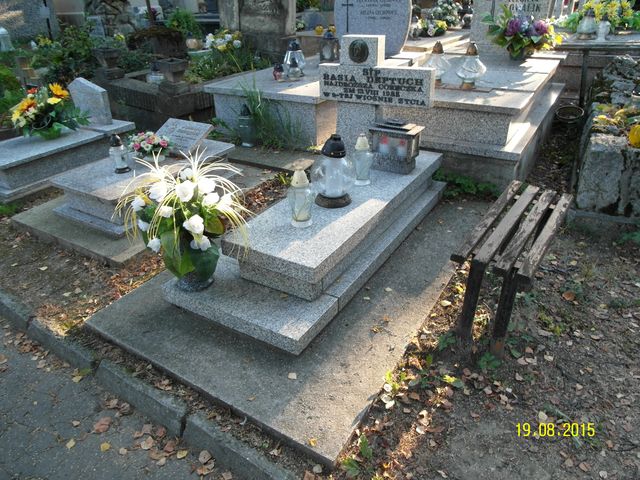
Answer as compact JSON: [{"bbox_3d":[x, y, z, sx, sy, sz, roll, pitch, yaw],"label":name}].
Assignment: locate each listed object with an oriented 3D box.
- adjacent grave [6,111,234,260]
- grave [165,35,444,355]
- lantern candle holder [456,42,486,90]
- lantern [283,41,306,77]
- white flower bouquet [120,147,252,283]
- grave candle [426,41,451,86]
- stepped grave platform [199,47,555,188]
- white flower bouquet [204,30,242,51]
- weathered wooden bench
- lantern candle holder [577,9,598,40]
[{"bbox_3d":[-1.284,-0.471,3.136,1.192,0.472,1.288,16,34,28],"label":"adjacent grave"},{"bbox_3d":[0.042,-0.466,2.396,0.800,1.032,1.816,16,34,28],"label":"grave"},{"bbox_3d":[1.240,-1.418,3.609,0.244,0.350,0.244,16,34,28],"label":"lantern candle holder"},{"bbox_3d":[-0.282,-1.972,4.823,0.240,0.350,0.240,-2,30,1],"label":"lantern"},{"bbox_3d":[-0.605,-0.047,1.992,0.576,0.592,0.528,16,34,28],"label":"white flower bouquet"},{"bbox_3d":[1.022,-1.506,3.778,0.240,0.350,0.240,16,34,28],"label":"grave candle"},{"bbox_3d":[0.802,-1.574,4.805,3.120,0.600,2.664,16,34,28],"label":"stepped grave platform"},{"bbox_3d":[-1.328,-2.746,6.108,0.496,0.304,0.440,16,34,28],"label":"white flower bouquet"},{"bbox_3d":[0.908,0.090,2.093,0.296,0.424,0.904,18,35,31],"label":"weathered wooden bench"},{"bbox_3d":[3.498,-2.791,5.747,0.256,0.344,0.256,16,34,28],"label":"lantern candle holder"}]

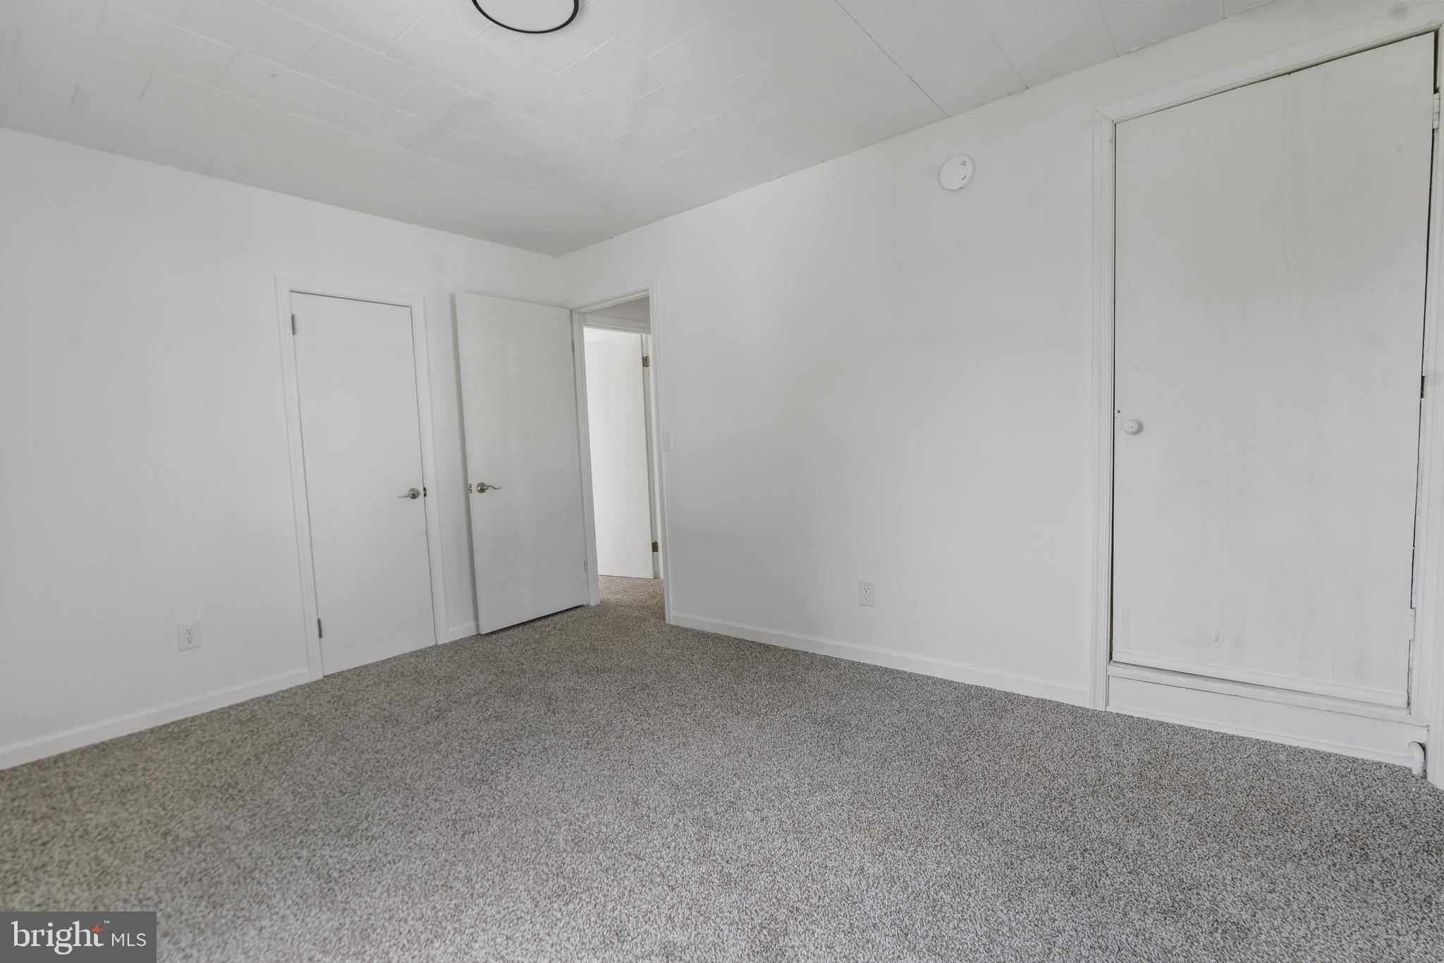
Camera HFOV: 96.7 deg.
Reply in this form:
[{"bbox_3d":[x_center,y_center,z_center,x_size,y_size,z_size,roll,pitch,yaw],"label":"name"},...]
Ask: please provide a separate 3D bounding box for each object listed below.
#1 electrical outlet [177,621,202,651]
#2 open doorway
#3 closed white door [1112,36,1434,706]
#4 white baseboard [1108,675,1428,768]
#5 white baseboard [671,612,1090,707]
[{"bbox_3d":[-2.353,0.684,2.838,0.012,0.117,0.075,1,5,40],"label":"electrical outlet"},{"bbox_3d":[-0.633,-0.126,4.331,0.716,2.040,0.120,1,5,39],"label":"open doorway"},{"bbox_3d":[1.850,-0.311,2.249,0.813,2.068,0.040,1,5,39],"label":"closed white door"},{"bbox_3d":[1.892,0.857,2.304,0.872,0.147,0.020,1,5,39],"label":"white baseboard"},{"bbox_3d":[0.582,0.876,3.354,2.358,0.075,0.018,1,5,39],"label":"white baseboard"}]

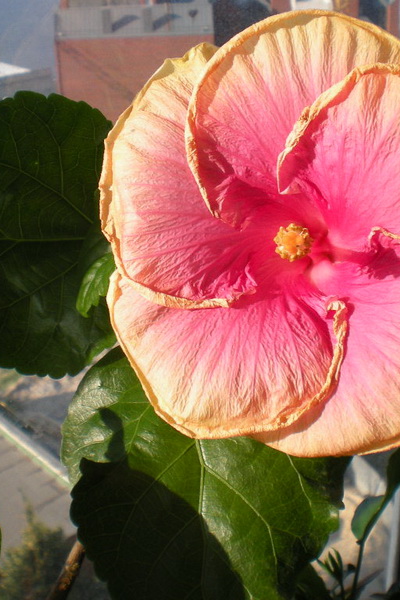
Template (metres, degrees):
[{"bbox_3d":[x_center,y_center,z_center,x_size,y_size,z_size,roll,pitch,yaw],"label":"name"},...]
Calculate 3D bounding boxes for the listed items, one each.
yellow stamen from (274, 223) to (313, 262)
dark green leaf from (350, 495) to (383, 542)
[{"bbox_3d":[0.037,-0.022,0.345,0.015,0.015,0.017,9,-7,23],"label":"yellow stamen"},{"bbox_3d":[0.083,0.110,0.440,0.012,0.025,0.008,31,21,15],"label":"dark green leaf"}]

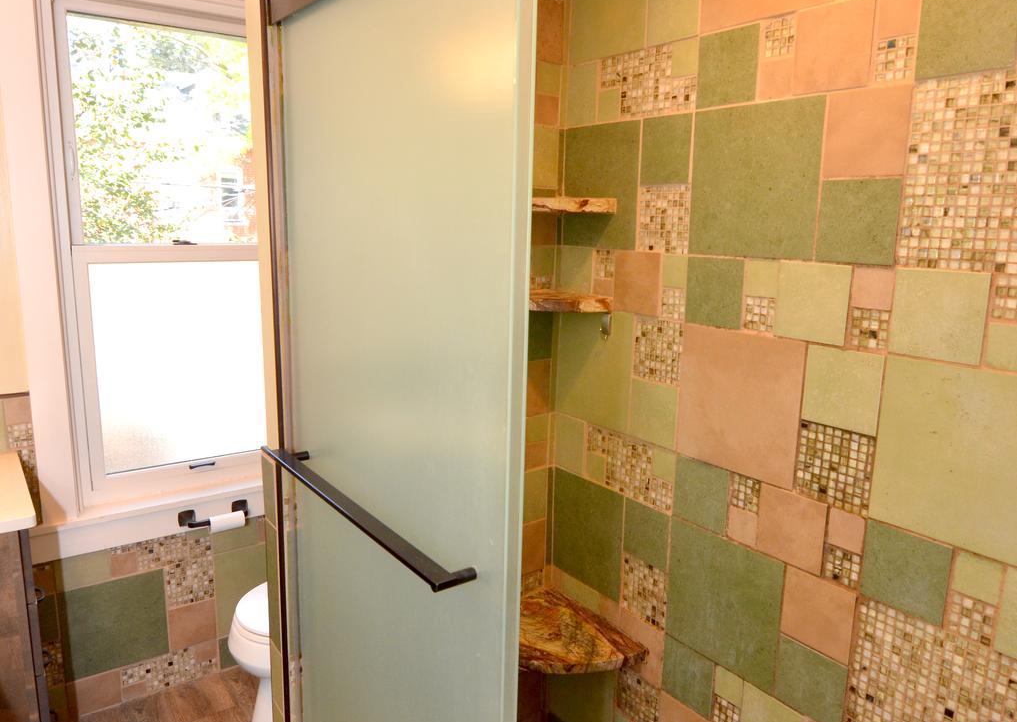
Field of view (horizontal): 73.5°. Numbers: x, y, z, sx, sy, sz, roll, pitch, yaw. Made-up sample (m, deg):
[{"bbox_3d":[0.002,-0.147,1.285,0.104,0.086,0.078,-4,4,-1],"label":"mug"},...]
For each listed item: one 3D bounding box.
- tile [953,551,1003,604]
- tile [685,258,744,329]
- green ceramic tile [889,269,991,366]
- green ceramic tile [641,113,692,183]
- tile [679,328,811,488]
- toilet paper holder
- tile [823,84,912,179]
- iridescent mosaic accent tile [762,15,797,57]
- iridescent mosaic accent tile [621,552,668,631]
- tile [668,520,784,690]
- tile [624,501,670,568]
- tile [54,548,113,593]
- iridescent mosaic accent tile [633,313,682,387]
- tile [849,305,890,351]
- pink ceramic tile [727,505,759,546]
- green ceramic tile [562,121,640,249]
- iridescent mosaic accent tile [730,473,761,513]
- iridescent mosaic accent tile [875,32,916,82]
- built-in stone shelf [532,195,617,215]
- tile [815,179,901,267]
[{"bbox_3d":[0.797,0.370,1.155,0.010,0.072,0.072,-7,13,-36],"label":"tile"},{"bbox_3d":[0.462,-0.150,1.516,0.010,0.150,0.150,-6,12,-35],"label":"tile"},{"bbox_3d":[0.730,-0.077,1.158,0.010,0.146,0.146,-8,14,-38],"label":"green ceramic tile"},{"bbox_3d":[0.376,-0.485,1.590,0.012,0.152,0.149,-7,12,-36],"label":"green ceramic tile"},{"bbox_3d":[0.499,0.089,1.484,0.010,0.298,0.298,-8,14,-38],"label":"tile"},{"bbox_3d":[-0.991,0.543,2.331,0.223,0.062,0.092,-7,12,-36],"label":"toilet paper holder"},{"bbox_3d":[0.640,-0.403,1.216,0.010,0.146,0.146,-8,14,-38],"label":"tile"},{"bbox_3d":[0.528,-0.625,1.320,0.010,0.072,0.072,-8,14,-38],"label":"iridescent mosaic accent tile"},{"bbox_3d":[0.356,0.596,1.780,0.011,0.149,0.149,-6,12,-35],"label":"iridescent mosaic accent tile"},{"bbox_3d":[0.498,0.561,1.595,0.010,0.307,0.305,-7,13,-36],"label":"tile"},{"bbox_3d":[0.356,0.443,1.742,0.010,0.149,0.152,-6,13,-35],"label":"tile"},{"bbox_3d":[-1.363,0.669,2.186,0.150,0.106,0.011,-6,12,-35],"label":"tile"},{"bbox_3d":[0.366,-0.028,1.670,0.008,0.150,0.150,-6,12,-35],"label":"iridescent mosaic accent tile"},{"bbox_3d":[0.657,-0.057,1.234,0.010,0.073,0.071,-6,13,-35],"label":"tile"},{"bbox_3d":[0.528,0.368,1.523,0.010,0.074,0.073,-7,13,-36],"label":"pink ceramic tile"},{"bbox_3d":[0.233,-0.440,1.730,0.010,0.298,0.254,-8,14,-38],"label":"green ceramic tile"},{"bbox_3d":[0.522,0.289,1.495,0.008,0.074,0.074,-6,12,-35],"label":"iridescent mosaic accent tile"},{"bbox_3d":[0.667,-0.521,1.174,0.012,0.074,0.072,-7,12,-36],"label":"iridescent mosaic accent tile"},{"bbox_3d":[0.116,-0.402,1.759,0.228,0.037,0.228,-7,13,-36],"label":"built-in stone shelf"},{"bbox_3d":[0.642,-0.252,1.245,0.010,0.150,0.150,-6,12,-35],"label":"tile"}]

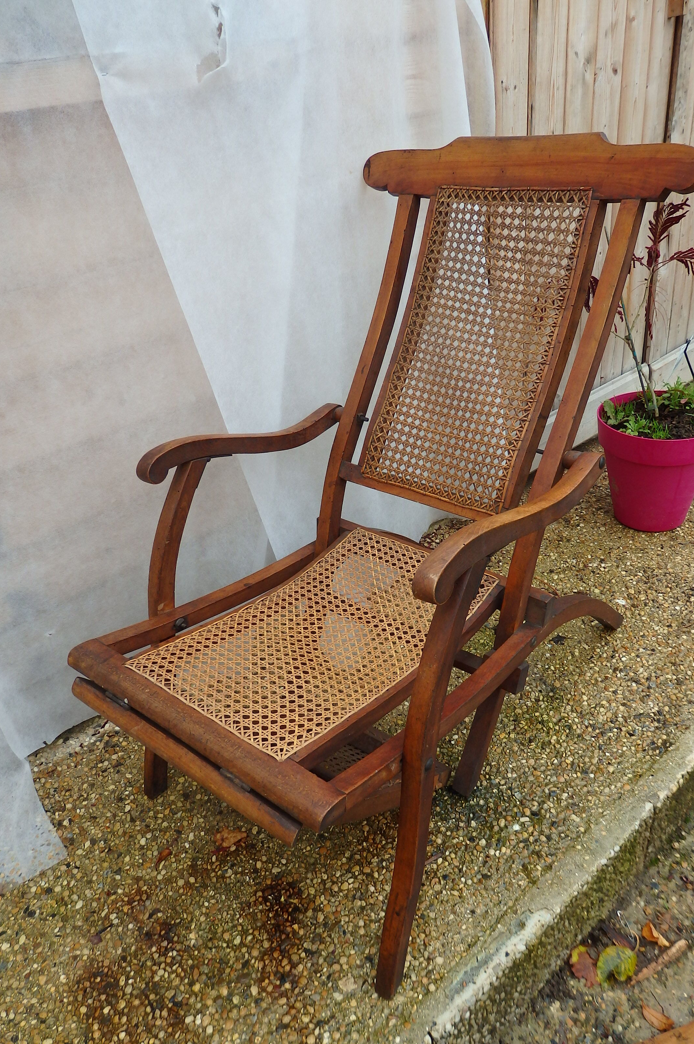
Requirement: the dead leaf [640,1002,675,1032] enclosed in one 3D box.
[{"bbox_3d":[0.447,0.721,1.095,0.049,0.012,0.023,20,39,36],"label":"dead leaf"}]

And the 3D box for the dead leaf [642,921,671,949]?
[{"bbox_3d":[0.484,0.657,1.194,0.026,0.016,0.044,-18,33,-21],"label":"dead leaf"}]

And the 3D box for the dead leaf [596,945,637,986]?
[{"bbox_3d":[0.413,0.682,1.158,0.060,0.020,0.065,-4,30,2],"label":"dead leaf"}]

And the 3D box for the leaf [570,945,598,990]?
[{"bbox_3d":[0.368,0.687,1.167,0.037,0.010,0.066,-4,30,3],"label":"leaf"}]

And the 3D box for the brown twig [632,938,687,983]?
[{"bbox_3d":[0.480,0.676,1.158,0.110,0.014,0.016,-21,34,-20],"label":"brown twig"}]

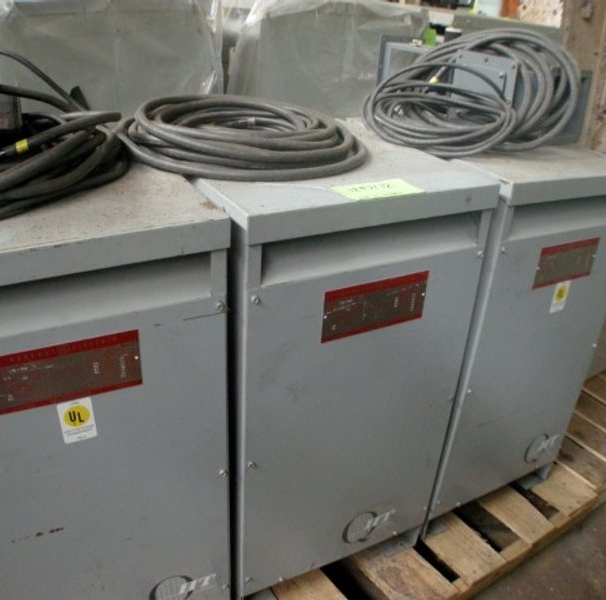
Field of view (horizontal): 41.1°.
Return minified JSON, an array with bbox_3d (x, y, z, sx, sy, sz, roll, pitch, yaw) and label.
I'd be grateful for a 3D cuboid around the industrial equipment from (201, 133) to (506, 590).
[{"bbox_3d":[-0.004,0.122,1.874,0.555,0.933,0.494,-12,31,-28],"label":"industrial equipment"}]

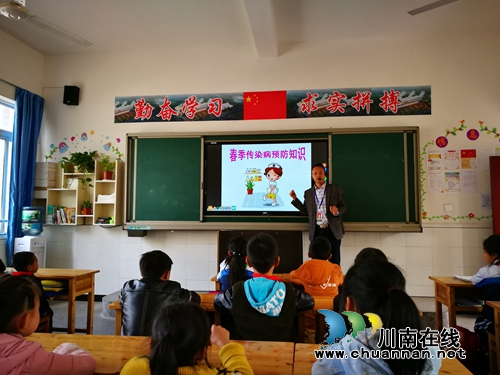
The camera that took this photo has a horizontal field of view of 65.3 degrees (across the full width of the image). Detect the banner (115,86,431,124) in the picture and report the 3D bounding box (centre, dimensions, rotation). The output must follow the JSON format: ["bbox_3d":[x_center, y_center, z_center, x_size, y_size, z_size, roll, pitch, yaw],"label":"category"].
[{"bbox_3d":[0.220,-1.141,5.442,4.413,0.393,0.020,0,-5,7],"label":"banner"}]

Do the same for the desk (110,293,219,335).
[{"bbox_3d":[-0.222,1.033,2.368,1.140,0.680,0.410,0,-5,7],"label":"desk"}]

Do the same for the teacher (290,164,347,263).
[{"bbox_3d":[0.796,0.543,4.538,0.664,1.672,0.420,-1,-5,10],"label":"teacher"}]

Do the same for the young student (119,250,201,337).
[{"bbox_3d":[-0.497,0.859,2.214,0.455,1.000,0.500,-1,-5,15],"label":"young student"}]

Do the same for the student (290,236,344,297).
[{"bbox_3d":[0.541,0.916,3.145,0.423,1.044,0.500,0,-5,7],"label":"student"}]

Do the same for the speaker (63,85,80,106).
[{"bbox_3d":[-2.579,-1.331,5.684,0.164,0.226,0.130,0,-5,-3],"label":"speaker"}]

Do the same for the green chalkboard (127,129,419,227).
[{"bbox_3d":[0.236,-0.096,5.295,3.972,1.342,0.120,0,-5,7],"label":"green chalkboard"}]

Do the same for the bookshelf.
[{"bbox_3d":[-2.317,0.090,5.548,1.014,0.910,0.220,0,-5,7],"label":"bookshelf"}]

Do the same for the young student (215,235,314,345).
[{"bbox_3d":[0.080,0.804,2.133,0.533,1.102,0.530,0,-5,7],"label":"young student"}]

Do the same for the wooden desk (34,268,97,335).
[{"bbox_3d":[-2.034,1.124,3.572,1.140,0.680,0.410,0,-5,7],"label":"wooden desk"}]

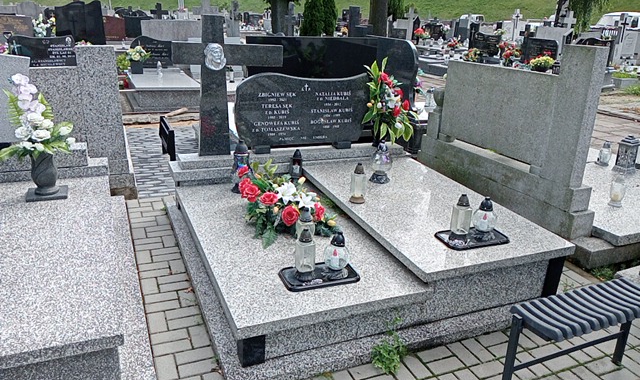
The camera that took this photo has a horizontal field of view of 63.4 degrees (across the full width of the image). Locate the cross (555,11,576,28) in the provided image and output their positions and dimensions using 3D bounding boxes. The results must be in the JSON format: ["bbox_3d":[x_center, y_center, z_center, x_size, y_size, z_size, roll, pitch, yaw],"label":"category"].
[{"bbox_3d":[6.892,-4.677,14.243,0.130,0.620,0.480,-7,22,-22],"label":"cross"}]

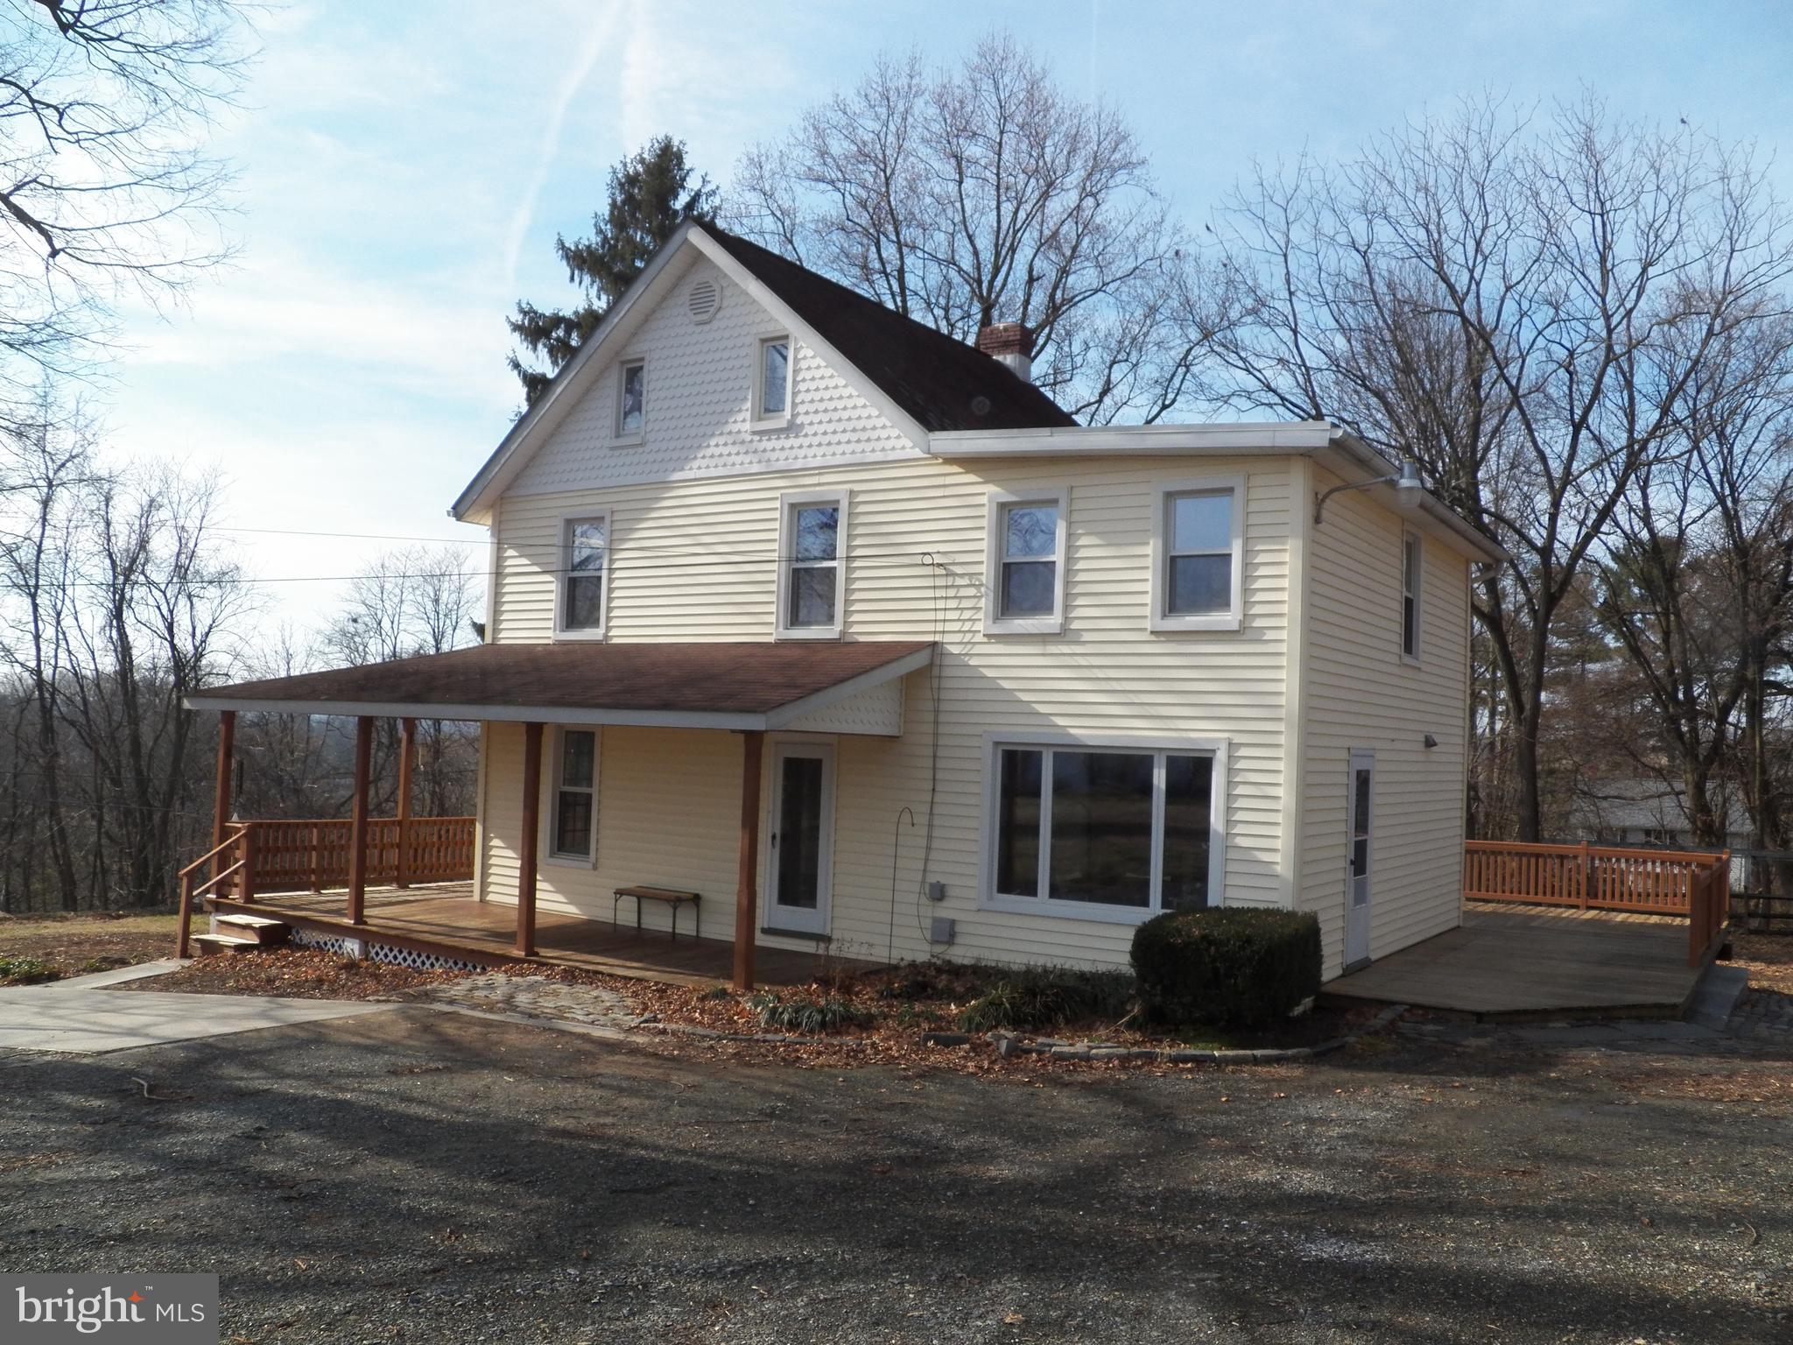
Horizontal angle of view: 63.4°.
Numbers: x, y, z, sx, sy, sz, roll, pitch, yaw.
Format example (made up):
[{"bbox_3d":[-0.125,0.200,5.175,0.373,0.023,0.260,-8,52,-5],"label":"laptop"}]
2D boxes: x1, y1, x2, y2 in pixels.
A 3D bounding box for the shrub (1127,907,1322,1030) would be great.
[{"bbox_3d":[2.749,2.469,12.131,1.330,0.870,1.100,0,-3,33],"label":"shrub"}]

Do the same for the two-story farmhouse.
[{"bbox_3d":[-0.285,-0.932,18.280,13.220,8.700,10.050,0,-3,33],"label":"two-story farmhouse"}]

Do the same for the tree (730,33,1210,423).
[{"bbox_3d":[1.505,-4.997,32.551,11.300,19.137,11.300,0,-3,33],"label":"tree"}]

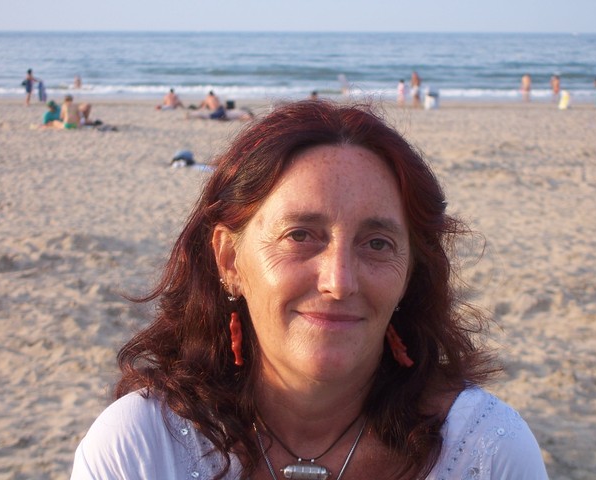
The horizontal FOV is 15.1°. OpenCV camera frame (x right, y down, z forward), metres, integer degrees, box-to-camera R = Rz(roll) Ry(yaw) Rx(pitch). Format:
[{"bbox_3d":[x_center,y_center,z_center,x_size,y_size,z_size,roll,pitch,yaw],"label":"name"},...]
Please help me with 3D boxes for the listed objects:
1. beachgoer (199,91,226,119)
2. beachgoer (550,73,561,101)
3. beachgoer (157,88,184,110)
[{"bbox_3d":[-2.534,-4.007,67.000,0.580,0.830,0.750,3,6,30],"label":"beachgoer"},{"bbox_3d":[14.613,-8.609,128.000,0.520,1.600,0.360,0,5,0],"label":"beachgoer"},{"bbox_3d":[-4.775,-5.280,85.000,0.650,0.830,0.780,2,6,22],"label":"beachgoer"}]

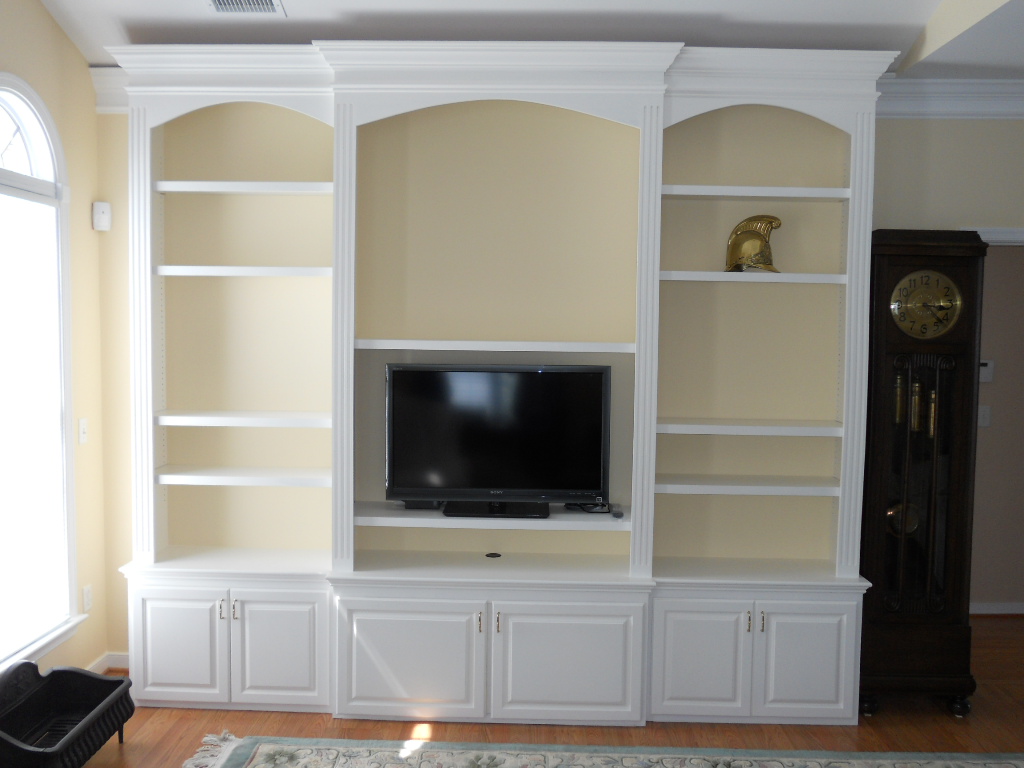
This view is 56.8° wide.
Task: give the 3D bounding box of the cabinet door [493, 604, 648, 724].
[{"bbox_3d":[0.226,1.130,3.854,0.610,0.483,0.030,1,3,2],"label":"cabinet door"}]

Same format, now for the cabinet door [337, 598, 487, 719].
[{"bbox_3d":[-0.406,1.108,3.844,0.604,0.481,0.022,1,3,2],"label":"cabinet door"}]

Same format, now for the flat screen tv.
[{"bbox_3d":[-0.060,0.238,4.099,0.961,0.640,0.240,1,3,2],"label":"flat screen tv"}]

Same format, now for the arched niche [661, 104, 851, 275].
[{"bbox_3d":[1.012,-0.803,4.018,0.795,0.685,0.310,1,3,2],"label":"arched niche"}]

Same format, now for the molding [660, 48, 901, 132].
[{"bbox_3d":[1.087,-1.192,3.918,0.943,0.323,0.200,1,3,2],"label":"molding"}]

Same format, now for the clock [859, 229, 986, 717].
[{"bbox_3d":[1.708,0.379,4.069,0.486,2.035,0.341,1,3,2],"label":"clock"}]

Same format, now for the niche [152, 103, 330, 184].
[{"bbox_3d":[-1.125,-1.024,4.111,0.806,0.327,0.312,1,3,2],"label":"niche"}]

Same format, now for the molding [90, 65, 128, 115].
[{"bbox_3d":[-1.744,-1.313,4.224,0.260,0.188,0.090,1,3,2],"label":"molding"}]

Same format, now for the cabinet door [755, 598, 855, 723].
[{"bbox_3d":[1.194,1.128,3.875,0.414,0.481,0.022,1,3,2],"label":"cabinet door"}]

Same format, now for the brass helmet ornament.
[{"bbox_3d":[1.034,-0.597,4.056,0.242,0.253,0.190,2,4,17],"label":"brass helmet ornament"}]

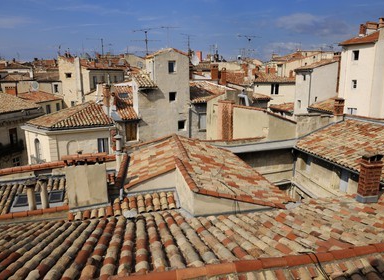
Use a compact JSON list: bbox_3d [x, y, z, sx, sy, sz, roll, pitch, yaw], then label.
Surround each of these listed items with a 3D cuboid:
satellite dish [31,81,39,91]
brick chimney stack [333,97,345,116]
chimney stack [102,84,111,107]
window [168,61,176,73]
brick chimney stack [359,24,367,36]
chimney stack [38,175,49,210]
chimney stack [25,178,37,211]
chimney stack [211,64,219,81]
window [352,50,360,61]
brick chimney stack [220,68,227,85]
[{"bbox_3d":[-16.573,-5.742,29.500,0.900,1.000,0.220,2,11,15],"label":"satellite dish"},{"bbox_3d":[7.859,-1.767,14.950,0.370,0.980,0.330,-2,11,-10],"label":"brick chimney stack"},{"bbox_3d":[-6.474,-3.358,21.200,0.440,1.600,0.440,-7,13,-31],"label":"chimney stack"},{"bbox_3d":[-1.653,-6.243,23.800,0.670,0.970,0.200,-5,12,-24],"label":"window"},{"bbox_3d":[16.441,-10.530,27.000,0.440,1.100,0.440,-10,14,-41],"label":"brick chimney stack"},{"bbox_3d":[-4.328,1.511,8.200,0.250,0.970,0.250,-5,12,-25],"label":"chimney stack"},{"bbox_3d":[-4.599,1.580,8.000,0.270,0.900,0.250,-5,12,-25],"label":"chimney stack"},{"bbox_3d":[2.184,-6.495,27.000,0.550,1.450,0.450,-4,11,-20],"label":"chimney stack"},{"bbox_3d":[14.688,-7.536,25.000,0.200,0.880,0.570,-10,14,-41],"label":"window"},{"bbox_3d":[3.000,-5.996,26.500,0.410,1.450,0.410,-4,11,-20],"label":"brick chimney stack"}]

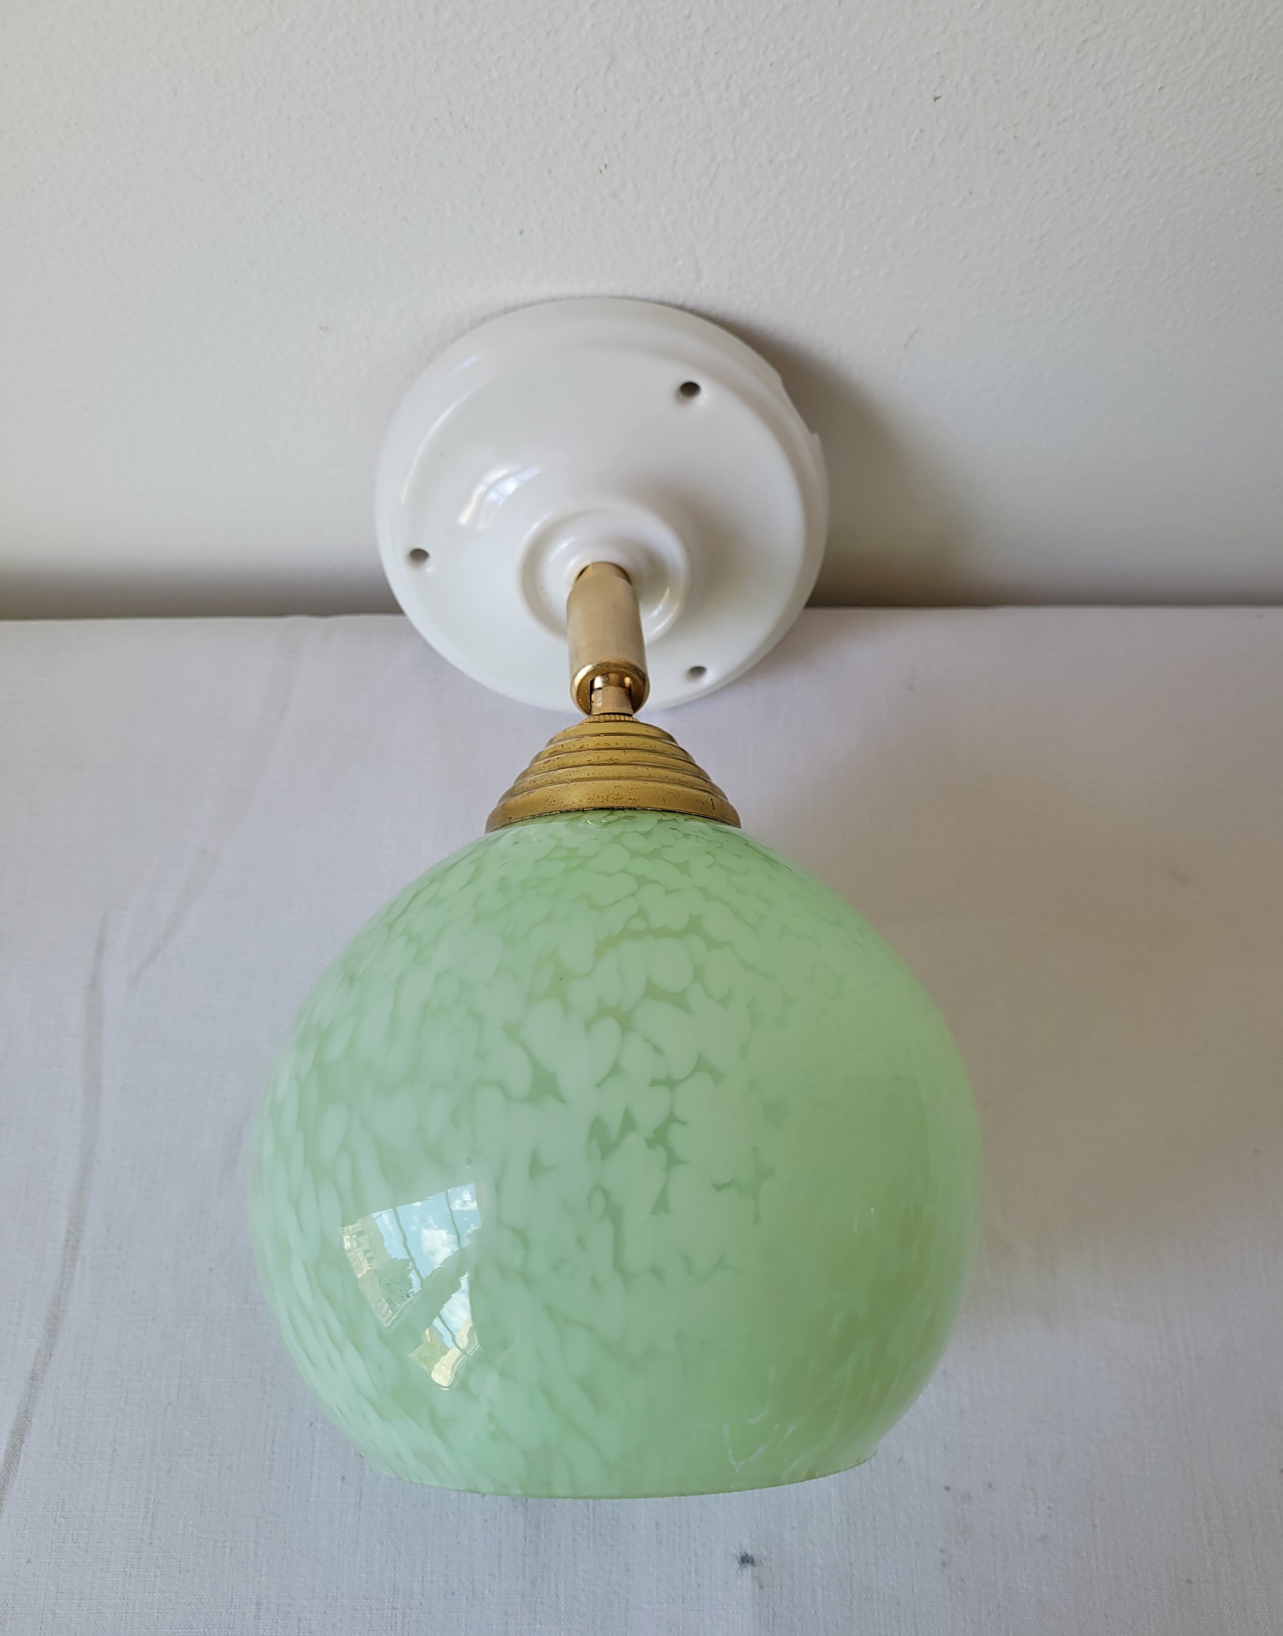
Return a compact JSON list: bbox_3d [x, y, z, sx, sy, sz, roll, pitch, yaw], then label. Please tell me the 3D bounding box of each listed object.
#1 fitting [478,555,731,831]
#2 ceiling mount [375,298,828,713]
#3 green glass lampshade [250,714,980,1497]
[{"bbox_3d":[-0.007,-0.033,0.306,0.063,0.063,0.084,-1,74,0],"label":"fitting"},{"bbox_3d":[-0.010,-0.073,0.351,0.126,0.126,0.031,-1,43,-1],"label":"ceiling mount"},{"bbox_3d":[-0.005,0.055,0.281,0.151,0.151,0.147,-1,74,0],"label":"green glass lampshade"}]

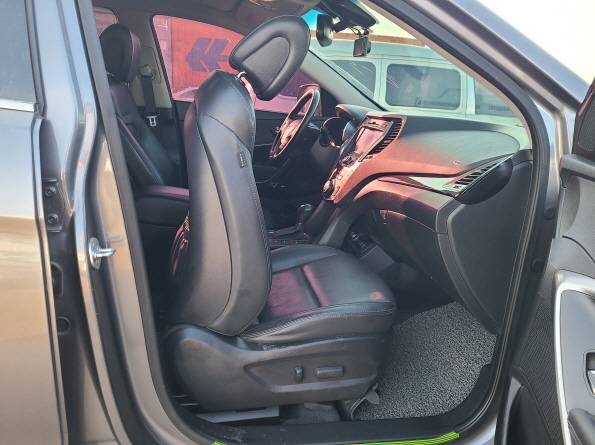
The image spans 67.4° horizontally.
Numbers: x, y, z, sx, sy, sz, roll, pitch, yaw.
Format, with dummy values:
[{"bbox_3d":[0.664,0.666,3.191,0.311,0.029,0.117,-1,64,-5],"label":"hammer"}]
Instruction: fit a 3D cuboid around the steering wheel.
[{"bbox_3d":[0.001,-0.438,2.006,0.100,0.380,0.380,30,3,-19],"label":"steering wheel"}]

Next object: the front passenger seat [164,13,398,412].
[{"bbox_3d":[-0.024,-0.059,1.294,0.670,1.000,0.530,2,11,-15],"label":"front passenger seat"}]

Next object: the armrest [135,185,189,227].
[{"bbox_3d":[-0.390,-0.060,1.587,0.360,0.130,0.200,2,11,-15],"label":"armrest"}]

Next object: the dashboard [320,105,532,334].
[{"bbox_3d":[0.344,-0.162,1.761,0.480,0.600,1.400,2,11,-15],"label":"dashboard"}]

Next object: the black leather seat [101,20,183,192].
[{"bbox_3d":[-0.427,-0.247,1.933,0.880,1.050,0.530,2,11,-15],"label":"black leather seat"}]

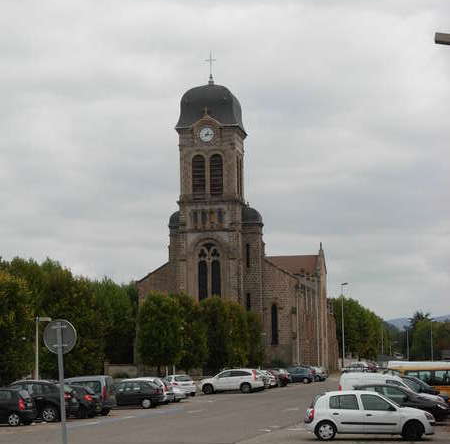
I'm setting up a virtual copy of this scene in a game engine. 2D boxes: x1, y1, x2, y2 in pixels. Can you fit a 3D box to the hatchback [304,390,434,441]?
[{"bbox_3d":[4.272,5.599,41.517,3.810,1.420,1.640,-1,-5,2],"label":"hatchback"}]

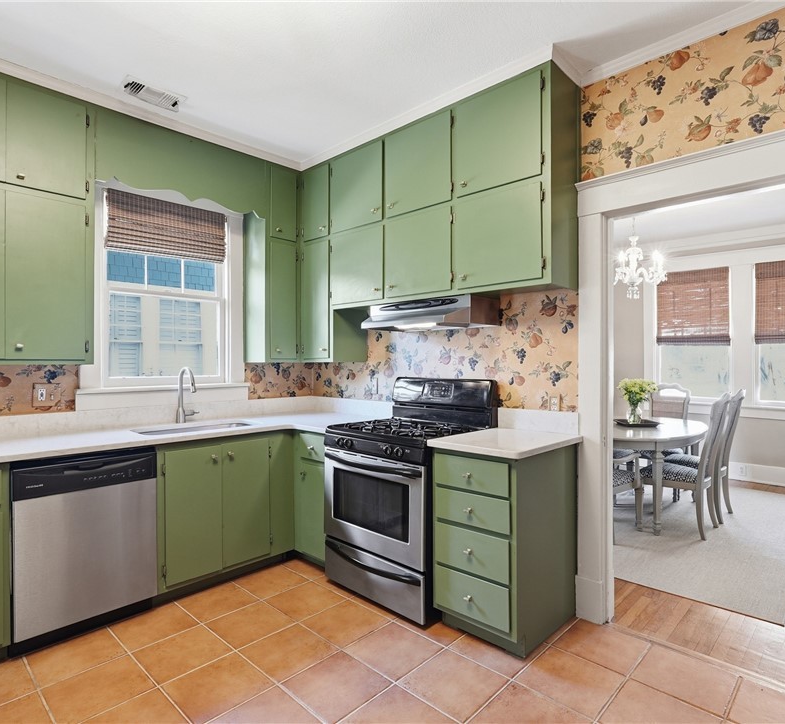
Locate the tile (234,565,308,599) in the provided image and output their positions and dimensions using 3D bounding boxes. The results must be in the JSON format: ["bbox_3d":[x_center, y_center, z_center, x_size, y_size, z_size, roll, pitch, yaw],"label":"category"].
[{"bbox_3d":[-0.723,1.314,2.889,0.330,0.010,0.330,0,0,43],"label":"tile"}]

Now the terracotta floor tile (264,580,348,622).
[{"bbox_3d":[-0.479,1.311,2.658,0.331,0.010,0.331,0,0,44],"label":"terracotta floor tile"}]

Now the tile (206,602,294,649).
[{"bbox_3d":[-0.710,1.312,2.414,0.330,0.010,0.330,0,0,43],"label":"tile"}]

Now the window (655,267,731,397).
[{"bbox_3d":[3.478,-0.318,5.604,0.770,1.510,0.080,0,0,43],"label":"window"}]

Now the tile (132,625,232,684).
[{"bbox_3d":[-0.942,1.312,2.171,0.331,0.010,0.331,0,0,44],"label":"tile"}]

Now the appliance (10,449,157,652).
[{"bbox_3d":[-1.636,0.874,2.482,0.585,0.874,0.598,0,0,44],"label":"appliance"}]

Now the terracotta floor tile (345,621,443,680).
[{"bbox_3d":[0.009,1.315,2.203,0.330,0.012,0.330,0,0,43],"label":"terracotta floor tile"}]

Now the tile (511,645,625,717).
[{"bbox_3d":[0.728,1.307,1.978,0.330,0.010,0.330,0,0,43],"label":"tile"}]

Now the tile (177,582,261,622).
[{"bbox_3d":[-0.957,1.318,2.652,0.330,0.012,0.330,0,0,43],"label":"tile"}]

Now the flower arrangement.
[{"bbox_3d":[2.130,0.335,4.211,0.296,0.395,0.296,0,0,44],"label":"flower arrangement"}]

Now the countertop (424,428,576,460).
[{"bbox_3d":[0.577,0.400,2.426,0.502,0.034,0.640,0,0,43],"label":"countertop"}]

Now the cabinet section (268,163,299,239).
[{"bbox_3d":[-0.904,-1.167,3.667,0.300,0.544,0.239,-1,-1,43],"label":"cabinet section"}]

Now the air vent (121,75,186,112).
[{"bbox_3d":[-1.294,-1.441,2.619,0.179,0.020,0.297,0,0,43],"label":"air vent"}]

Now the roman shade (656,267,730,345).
[{"bbox_3d":[3.474,-0.627,5.598,0.733,0.867,0.067,0,0,44],"label":"roman shade"}]

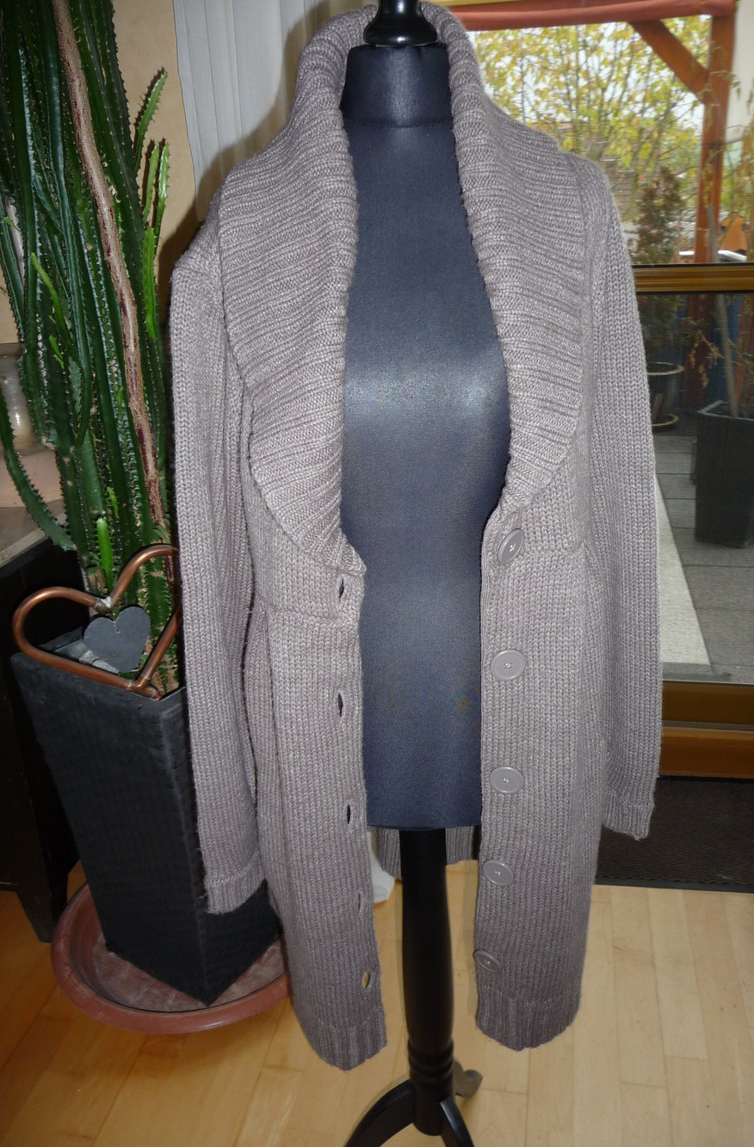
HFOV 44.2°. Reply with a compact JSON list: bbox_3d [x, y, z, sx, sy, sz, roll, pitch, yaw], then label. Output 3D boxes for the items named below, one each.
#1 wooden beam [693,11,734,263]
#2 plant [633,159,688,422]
[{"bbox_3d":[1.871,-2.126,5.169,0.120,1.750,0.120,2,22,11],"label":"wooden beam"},{"bbox_3d":[1.579,-1.529,5.221,0.410,1.418,0.410,2,22,11],"label":"plant"}]

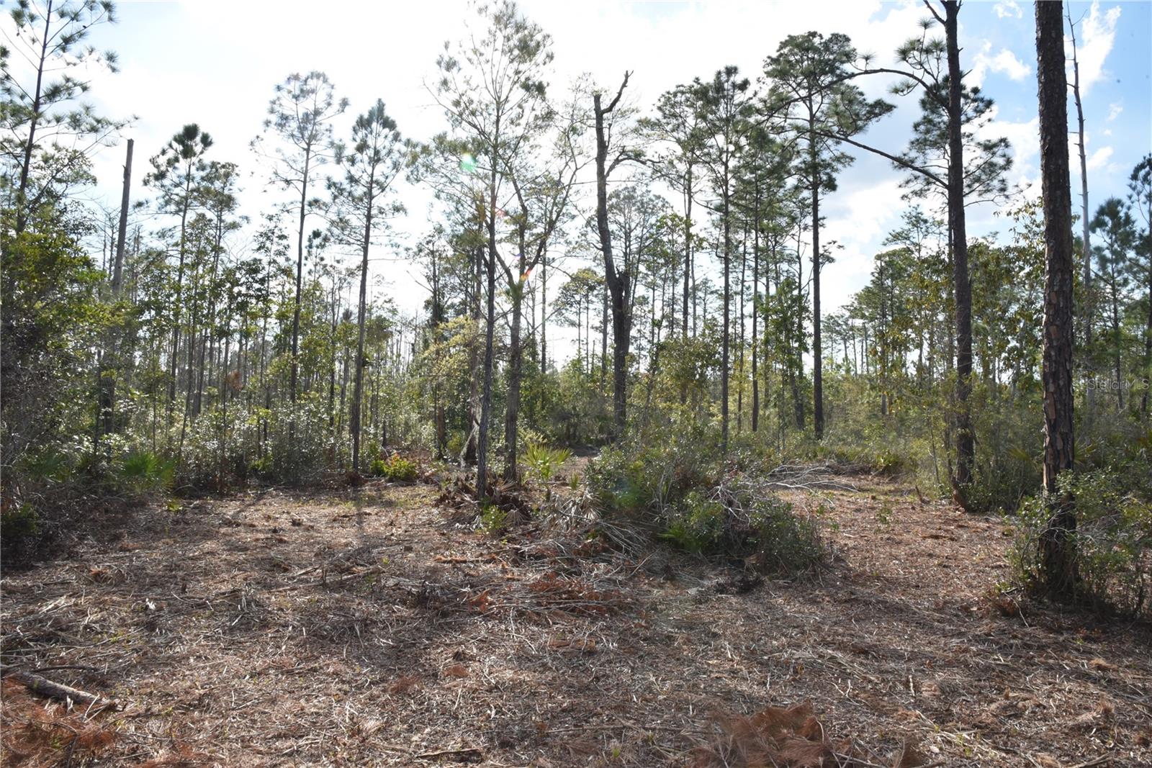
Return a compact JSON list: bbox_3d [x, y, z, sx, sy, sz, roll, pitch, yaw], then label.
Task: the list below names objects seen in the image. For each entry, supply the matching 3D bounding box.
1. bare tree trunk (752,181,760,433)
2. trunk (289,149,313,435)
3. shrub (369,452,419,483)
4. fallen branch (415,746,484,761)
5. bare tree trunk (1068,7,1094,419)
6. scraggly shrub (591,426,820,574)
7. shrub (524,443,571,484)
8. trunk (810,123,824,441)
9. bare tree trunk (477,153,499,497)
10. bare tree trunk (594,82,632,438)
[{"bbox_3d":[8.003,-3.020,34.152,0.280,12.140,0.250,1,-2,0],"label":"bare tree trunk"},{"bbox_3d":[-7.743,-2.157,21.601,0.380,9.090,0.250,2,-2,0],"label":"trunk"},{"bbox_3d":[-4.161,1.910,17.536,1.110,0.680,1.000,1,-2,0],"label":"shrub"},{"bbox_3d":[-0.589,1.709,3.554,0.320,0.050,0.080,1,-2,0],"label":"fallen branch"},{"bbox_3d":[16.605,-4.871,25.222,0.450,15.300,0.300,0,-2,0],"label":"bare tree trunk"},{"bbox_3d":[1.521,1.347,8.954,2.800,1.500,2.400,1,-2,0],"label":"scraggly shrub"},{"bbox_3d":[-0.600,1.665,16.246,0.990,0.880,0.950,1,-2,0],"label":"shrub"},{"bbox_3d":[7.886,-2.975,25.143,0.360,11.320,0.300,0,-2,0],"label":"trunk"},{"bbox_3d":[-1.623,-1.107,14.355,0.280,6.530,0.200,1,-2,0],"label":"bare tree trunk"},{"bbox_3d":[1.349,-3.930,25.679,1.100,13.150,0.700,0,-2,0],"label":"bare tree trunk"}]

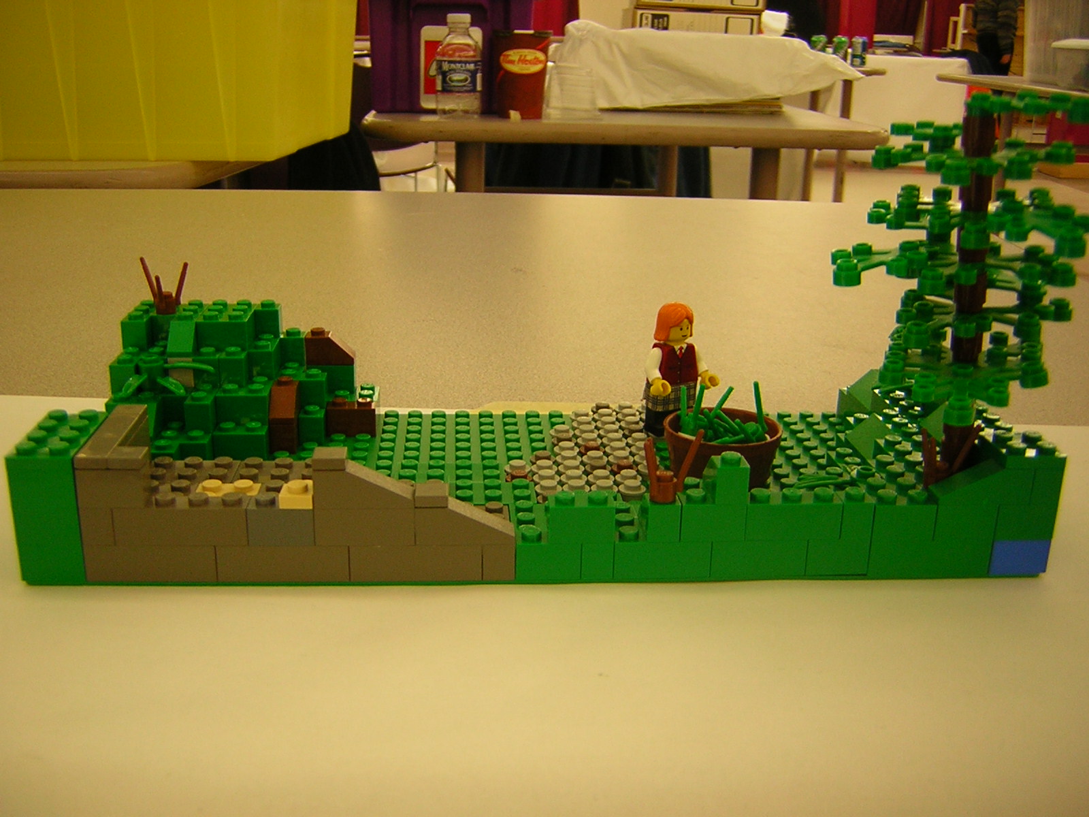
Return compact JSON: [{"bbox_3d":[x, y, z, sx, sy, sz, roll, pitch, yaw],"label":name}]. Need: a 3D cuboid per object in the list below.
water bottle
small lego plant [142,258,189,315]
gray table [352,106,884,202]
[{"bbox_3d":[-0.126,-0.500,1.652,0.067,0.144,0.067,0,18,-4],"label":"water bottle"},{"bbox_3d":[-0.121,-0.039,0.360,0.015,0.018,0.015,0,18,-5],"label":"small lego plant"},{"bbox_3d":[0.067,-0.272,2.386,0.765,0.740,1.450,0,18,-4],"label":"gray table"}]

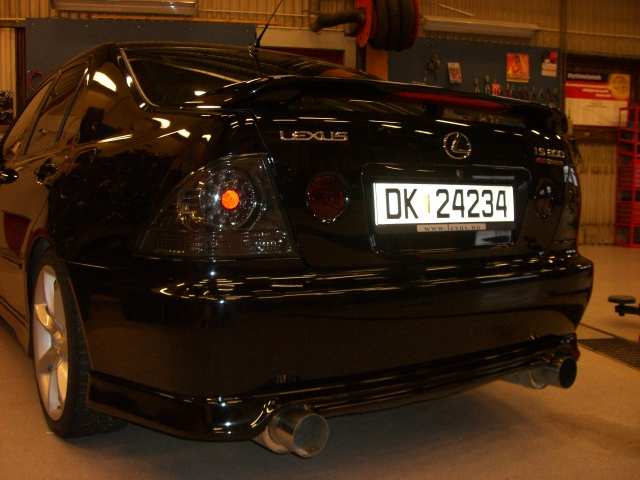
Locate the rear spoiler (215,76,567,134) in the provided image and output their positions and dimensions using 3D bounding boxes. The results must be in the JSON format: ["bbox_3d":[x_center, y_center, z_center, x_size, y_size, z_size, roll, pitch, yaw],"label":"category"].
[{"bbox_3d":[0.305,-0.365,1.981,1.160,0.113,0.250,-2,4,-34],"label":"rear spoiler"}]

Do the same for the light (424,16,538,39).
[{"bbox_3d":[1.977,-2.601,8.600,1.530,0.140,0.180,0,4,-13],"label":"light"}]

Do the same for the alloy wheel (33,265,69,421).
[{"bbox_3d":[-0.774,0.322,2.260,0.200,0.490,0.490,-2,4,-34],"label":"alloy wheel"}]

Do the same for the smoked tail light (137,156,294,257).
[{"bbox_3d":[-0.229,-0.082,1.621,0.355,0.248,0.190,-1,4,-22],"label":"smoked tail light"}]

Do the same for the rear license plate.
[{"bbox_3d":[0.355,-0.098,1.919,0.520,0.110,0.015,-2,-2,-34],"label":"rear license plate"}]

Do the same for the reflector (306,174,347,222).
[{"bbox_3d":[0.011,-0.101,1.711,0.116,0.116,0.030,-2,-2,-34],"label":"reflector"}]

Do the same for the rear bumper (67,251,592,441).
[{"bbox_3d":[0.212,0.221,2.152,1.720,0.430,0.690,-2,4,-34],"label":"rear bumper"}]

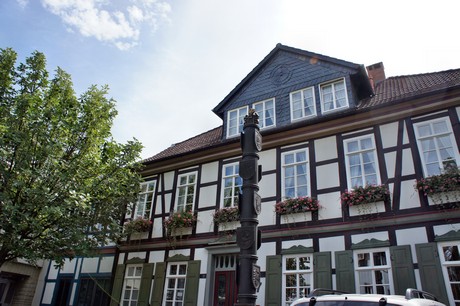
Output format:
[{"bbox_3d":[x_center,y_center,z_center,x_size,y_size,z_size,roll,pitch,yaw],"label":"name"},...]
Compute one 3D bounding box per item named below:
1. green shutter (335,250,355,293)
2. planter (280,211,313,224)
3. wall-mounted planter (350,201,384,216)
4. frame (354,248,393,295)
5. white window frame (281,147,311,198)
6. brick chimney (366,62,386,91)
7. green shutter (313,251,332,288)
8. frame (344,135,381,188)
[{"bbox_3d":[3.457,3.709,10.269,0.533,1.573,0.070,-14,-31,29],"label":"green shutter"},{"bbox_3d":[2.254,2.212,11.877,1.111,0.341,0.200,-14,-31,29],"label":"planter"},{"bbox_3d":[4.245,1.718,10.728,1.051,0.352,0.200,-14,-31,29],"label":"wall-mounted planter"},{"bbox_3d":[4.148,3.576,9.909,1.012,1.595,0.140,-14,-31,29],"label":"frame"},{"bbox_3d":[2.421,0.781,12.678,1.078,1.958,0.140,-14,-31,29],"label":"white window frame"},{"bbox_3d":[6.638,-3.323,15.452,0.671,1.133,0.650,-14,-31,29],"label":"brick chimney"},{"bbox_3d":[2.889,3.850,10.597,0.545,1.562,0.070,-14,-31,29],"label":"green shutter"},{"bbox_3d":[4.411,0.312,11.517,0.996,1.914,0.140,-14,-31,29],"label":"frame"}]

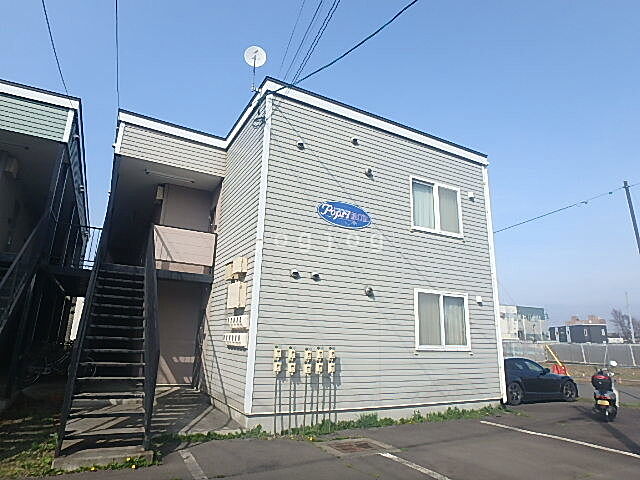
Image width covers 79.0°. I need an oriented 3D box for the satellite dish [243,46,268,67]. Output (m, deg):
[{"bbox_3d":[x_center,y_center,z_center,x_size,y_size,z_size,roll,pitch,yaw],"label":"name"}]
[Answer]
[{"bbox_3d":[-1.353,-3.828,8.144,0.460,0.460,0.280,4,-14,-11],"label":"satellite dish"}]

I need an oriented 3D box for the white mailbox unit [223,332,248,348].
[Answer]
[{"bbox_3d":[-1.629,1.920,7.458,0.140,0.250,1.160,9,-16,-27],"label":"white mailbox unit"}]

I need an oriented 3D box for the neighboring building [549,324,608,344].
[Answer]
[{"bbox_3d":[53.760,20.758,79.971,6.500,5.925,7.600,9,-16,-27],"label":"neighboring building"}]

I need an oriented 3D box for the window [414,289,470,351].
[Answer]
[{"bbox_3d":[2.913,1.897,9.121,1.710,1.380,0.100,9,-16,-27],"label":"window"}]

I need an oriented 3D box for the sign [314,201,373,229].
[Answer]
[{"bbox_3d":[0.547,-0.533,8.270,1.384,0.570,0.050,9,-16,-27],"label":"sign"}]

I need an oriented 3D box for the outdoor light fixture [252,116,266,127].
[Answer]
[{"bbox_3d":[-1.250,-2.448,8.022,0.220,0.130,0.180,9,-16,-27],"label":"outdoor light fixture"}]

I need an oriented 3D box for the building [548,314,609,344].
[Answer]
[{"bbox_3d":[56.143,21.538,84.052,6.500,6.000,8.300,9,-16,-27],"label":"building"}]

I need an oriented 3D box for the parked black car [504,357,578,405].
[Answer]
[{"bbox_3d":[6.553,4.566,12.843,4.430,1.340,1.770,9,-16,-26],"label":"parked black car"}]

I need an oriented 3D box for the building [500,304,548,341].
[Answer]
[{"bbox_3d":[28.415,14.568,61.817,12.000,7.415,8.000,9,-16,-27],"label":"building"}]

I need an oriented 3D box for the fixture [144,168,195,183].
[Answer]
[{"bbox_3d":[-4.008,-1.706,10.437,1.260,0.100,0.100,9,-16,-27],"label":"fixture"}]

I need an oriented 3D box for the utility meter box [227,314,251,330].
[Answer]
[{"bbox_3d":[-1.582,1.609,7.517,0.135,0.250,0.930,9,-16,-27],"label":"utility meter box"}]

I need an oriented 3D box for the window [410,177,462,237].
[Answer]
[{"bbox_3d":[2.919,-0.785,9.649,1.701,1.370,0.100,9,-16,-27],"label":"window"}]

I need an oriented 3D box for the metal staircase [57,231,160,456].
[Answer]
[{"bbox_3d":[-3.562,1.136,7.017,1.050,4.000,3.950,9,-16,-27],"label":"metal staircase"}]

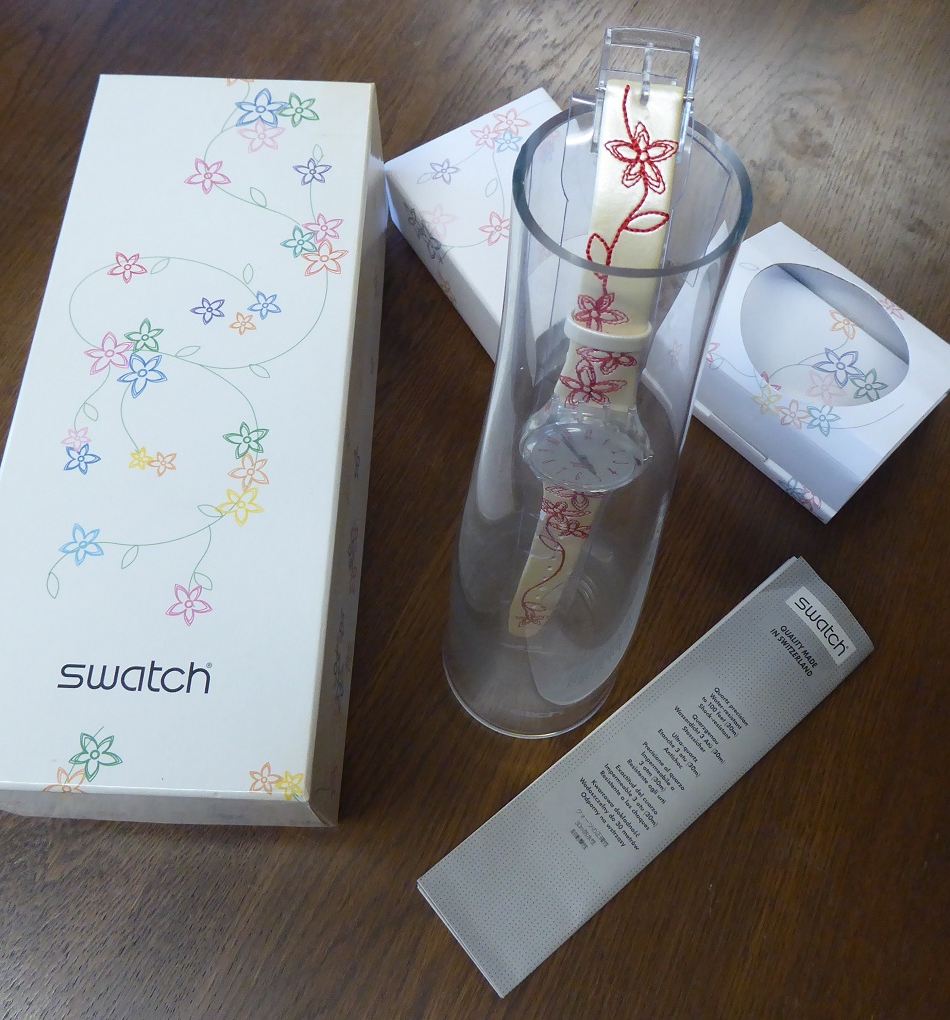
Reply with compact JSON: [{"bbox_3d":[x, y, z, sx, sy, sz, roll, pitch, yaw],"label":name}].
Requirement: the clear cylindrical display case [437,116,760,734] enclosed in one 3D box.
[{"bbox_3d":[0.025,-0.004,0.279,0.061,0.220,0.061,12,59,5],"label":"clear cylindrical display case"}]

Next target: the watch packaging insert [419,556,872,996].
[{"bbox_3d":[0.067,0.089,0.354,0.188,0.006,0.043,-37,71,-15],"label":"watch packaging insert"}]

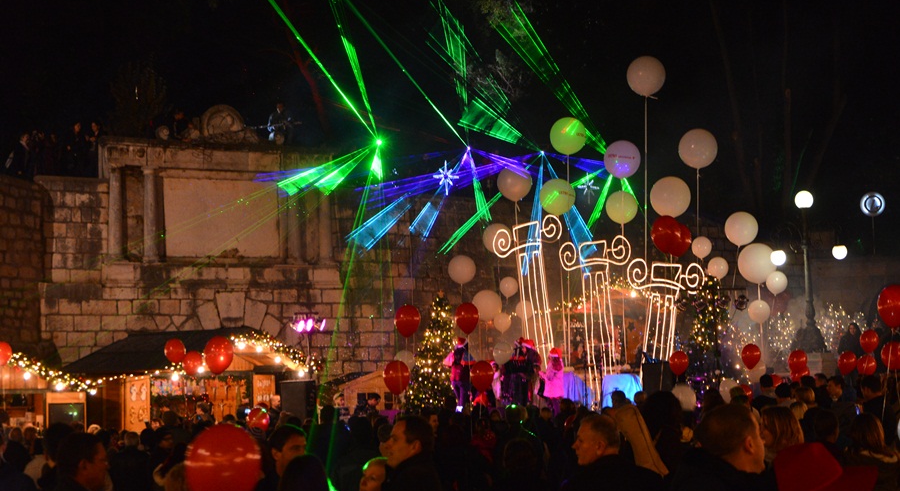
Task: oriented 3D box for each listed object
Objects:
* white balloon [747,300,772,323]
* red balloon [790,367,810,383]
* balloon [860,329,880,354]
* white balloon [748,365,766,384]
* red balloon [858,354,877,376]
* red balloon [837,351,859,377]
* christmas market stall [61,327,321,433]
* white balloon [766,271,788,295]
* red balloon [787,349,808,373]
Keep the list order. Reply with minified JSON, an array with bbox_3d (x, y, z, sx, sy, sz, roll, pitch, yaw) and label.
[{"bbox_3d":[4.018,0.855,18.800,0.285,0.315,0.285,-2,-6,0],"label":"white balloon"},{"bbox_3d":[5.074,1.918,21.000,0.280,0.340,0.280,-2,-6,0],"label":"red balloon"},{"bbox_3d":[5.969,1.363,20.600,0.280,0.345,0.280,-2,-6,0],"label":"balloon"},{"bbox_3d":[4.664,1.926,22.000,0.290,0.330,0.290,-2,-6,0],"label":"white balloon"},{"bbox_3d":[5.972,1.706,20.800,0.270,0.320,0.270,-2,-6,0],"label":"red balloon"},{"bbox_3d":[5.704,1.692,20.800,0.270,0.340,0.270,-2,-6,0],"label":"red balloon"},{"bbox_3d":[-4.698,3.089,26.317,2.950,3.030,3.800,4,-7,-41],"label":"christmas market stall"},{"bbox_3d":[4.335,0.510,19.200,0.280,0.310,0.280,-1,-6,0],"label":"white balloon"},{"bbox_3d":[4.939,1.654,20.600,0.270,0.335,0.270,-2,-6,0],"label":"red balloon"}]

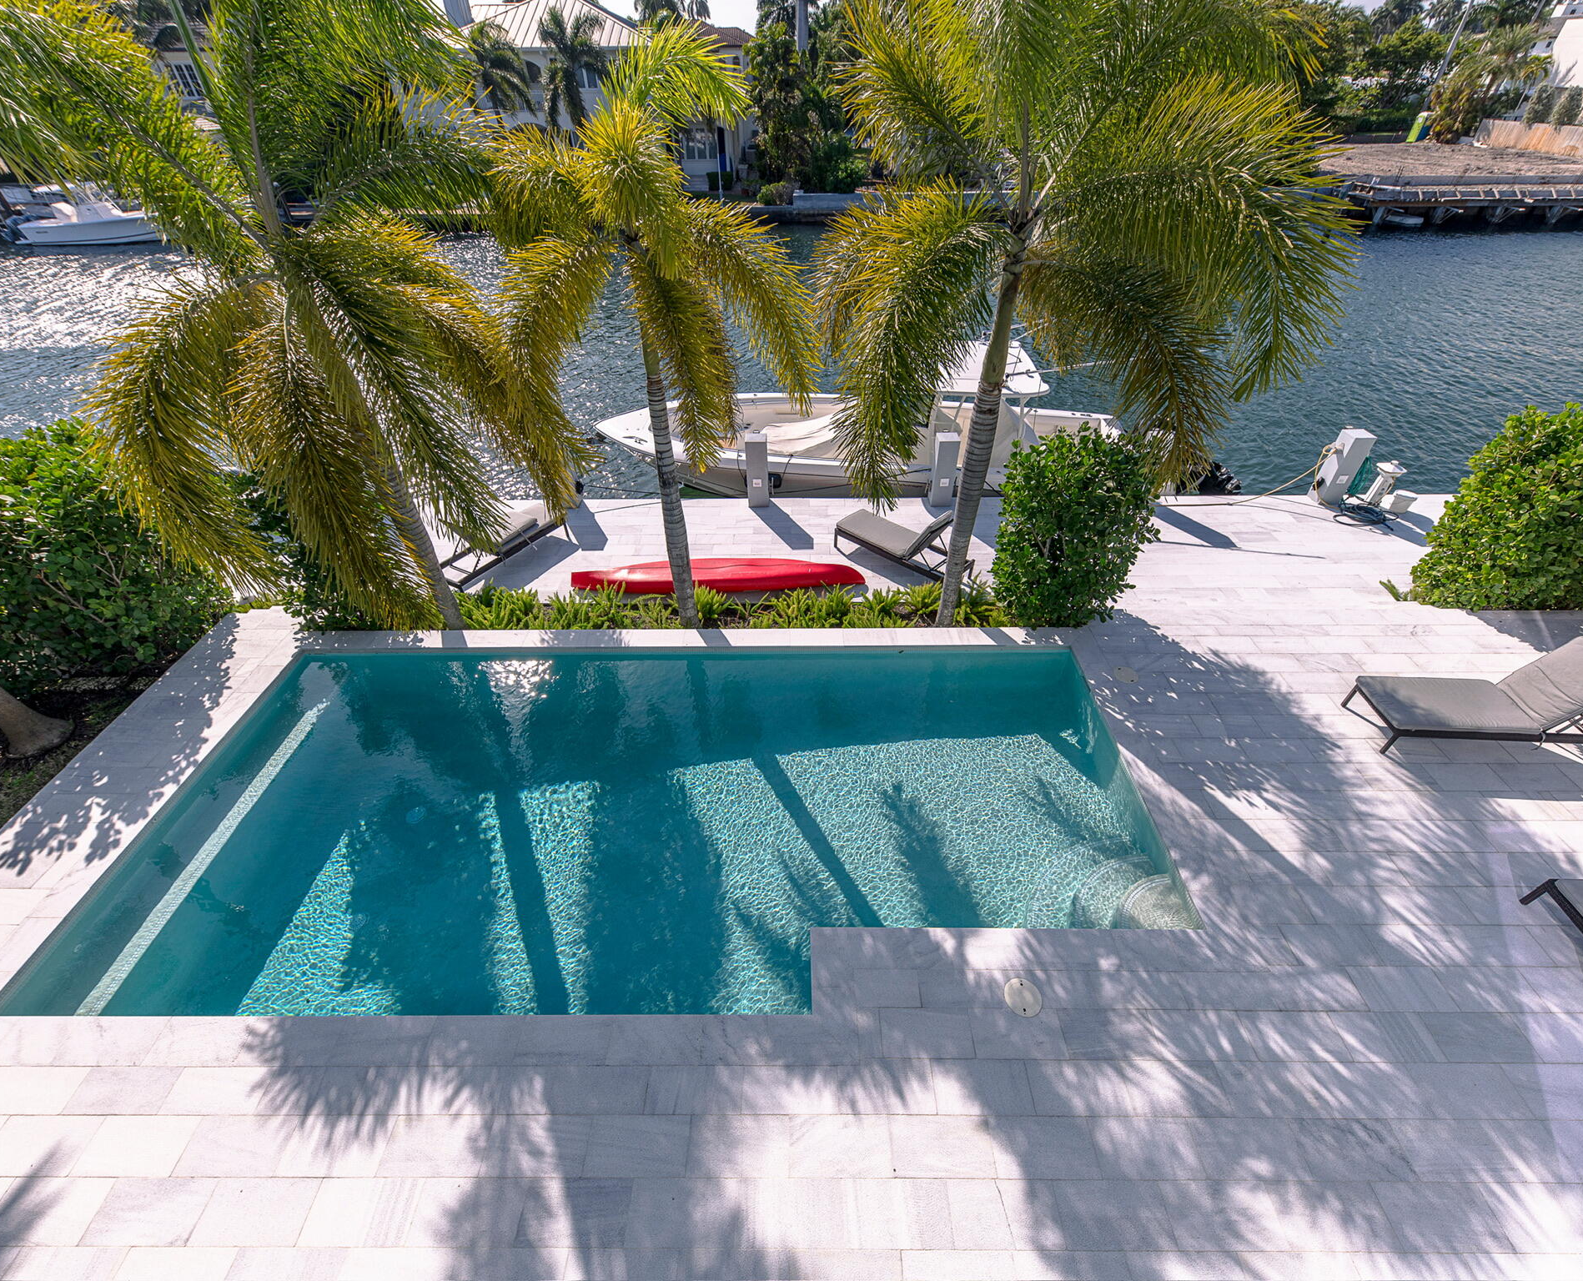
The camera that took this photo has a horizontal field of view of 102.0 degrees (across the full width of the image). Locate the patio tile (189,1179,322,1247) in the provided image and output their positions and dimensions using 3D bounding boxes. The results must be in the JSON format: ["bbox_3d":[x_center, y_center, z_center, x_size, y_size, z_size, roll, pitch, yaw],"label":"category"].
[{"bbox_3d":[-3.039,3.263,3.657,0.608,0.030,0.305,0,41,0],"label":"patio tile"}]

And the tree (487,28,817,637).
[{"bbox_3d":[-1.054,-2.090,5.830,2.650,5.100,2.700,0,41,0],"label":"tree"}]

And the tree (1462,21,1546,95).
[{"bbox_3d":[65.932,-52.069,60.052,6.300,8.700,6.300,0,41,0],"label":"tree"}]

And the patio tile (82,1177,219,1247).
[{"bbox_3d":[-3.643,3.263,3.657,0.608,0.030,0.305,0,41,0],"label":"patio tile"}]

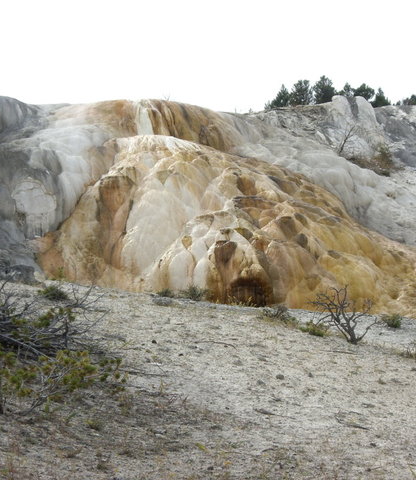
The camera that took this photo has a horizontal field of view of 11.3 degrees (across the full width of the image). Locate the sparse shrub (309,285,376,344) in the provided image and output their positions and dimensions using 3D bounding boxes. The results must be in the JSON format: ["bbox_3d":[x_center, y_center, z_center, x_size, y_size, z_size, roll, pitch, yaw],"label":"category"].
[{"bbox_3d":[1.691,0.937,26.500,0.855,0.732,0.727,0,-3,0],"label":"sparse shrub"}]

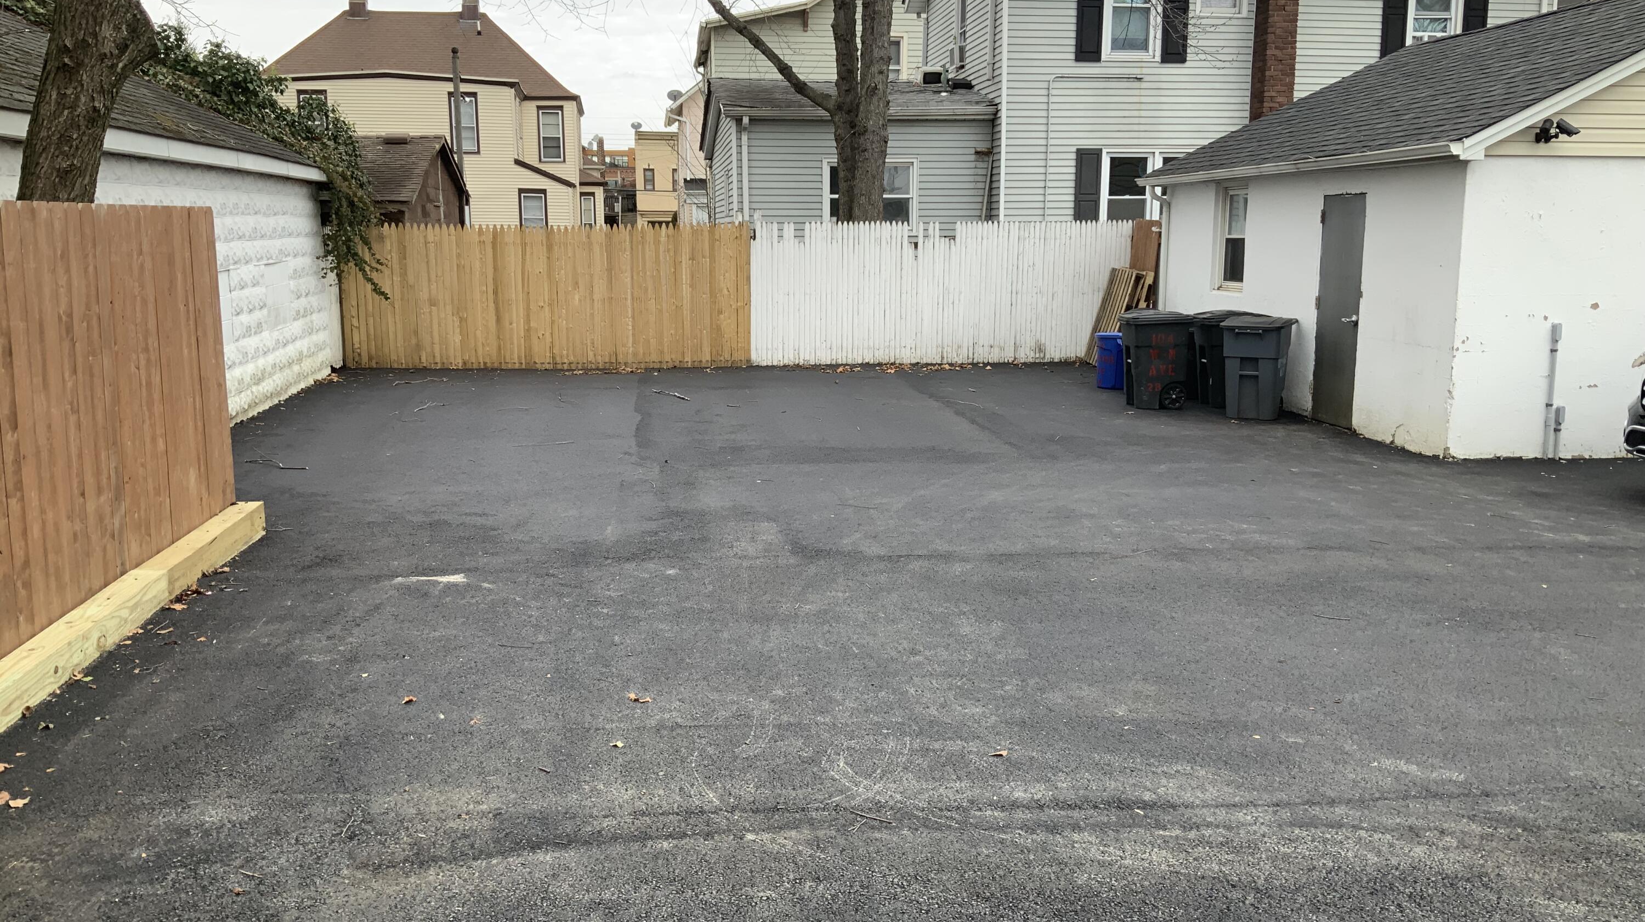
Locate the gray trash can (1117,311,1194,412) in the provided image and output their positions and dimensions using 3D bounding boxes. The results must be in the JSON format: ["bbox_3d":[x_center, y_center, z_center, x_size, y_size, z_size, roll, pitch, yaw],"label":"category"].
[{"bbox_3d":[3.377,-1.036,13.916,0.660,0.950,0.560,-1,9,-6],"label":"gray trash can"}]

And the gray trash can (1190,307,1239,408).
[{"bbox_3d":[4.167,-1.055,14.015,0.660,0.950,0.560,-1,9,-6],"label":"gray trash can"}]

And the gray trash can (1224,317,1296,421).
[{"bbox_3d":[4.147,-0.891,13.069,0.570,0.930,0.700,5,11,29],"label":"gray trash can"}]

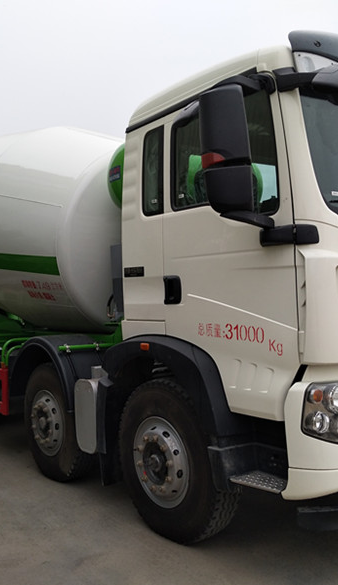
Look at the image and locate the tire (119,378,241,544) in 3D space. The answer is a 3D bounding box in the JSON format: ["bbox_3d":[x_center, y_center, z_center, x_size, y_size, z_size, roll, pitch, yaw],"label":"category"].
[{"bbox_3d":[0.044,1.130,4.022,0.301,1.080,1.085,-1,-1,-36],"label":"tire"}]

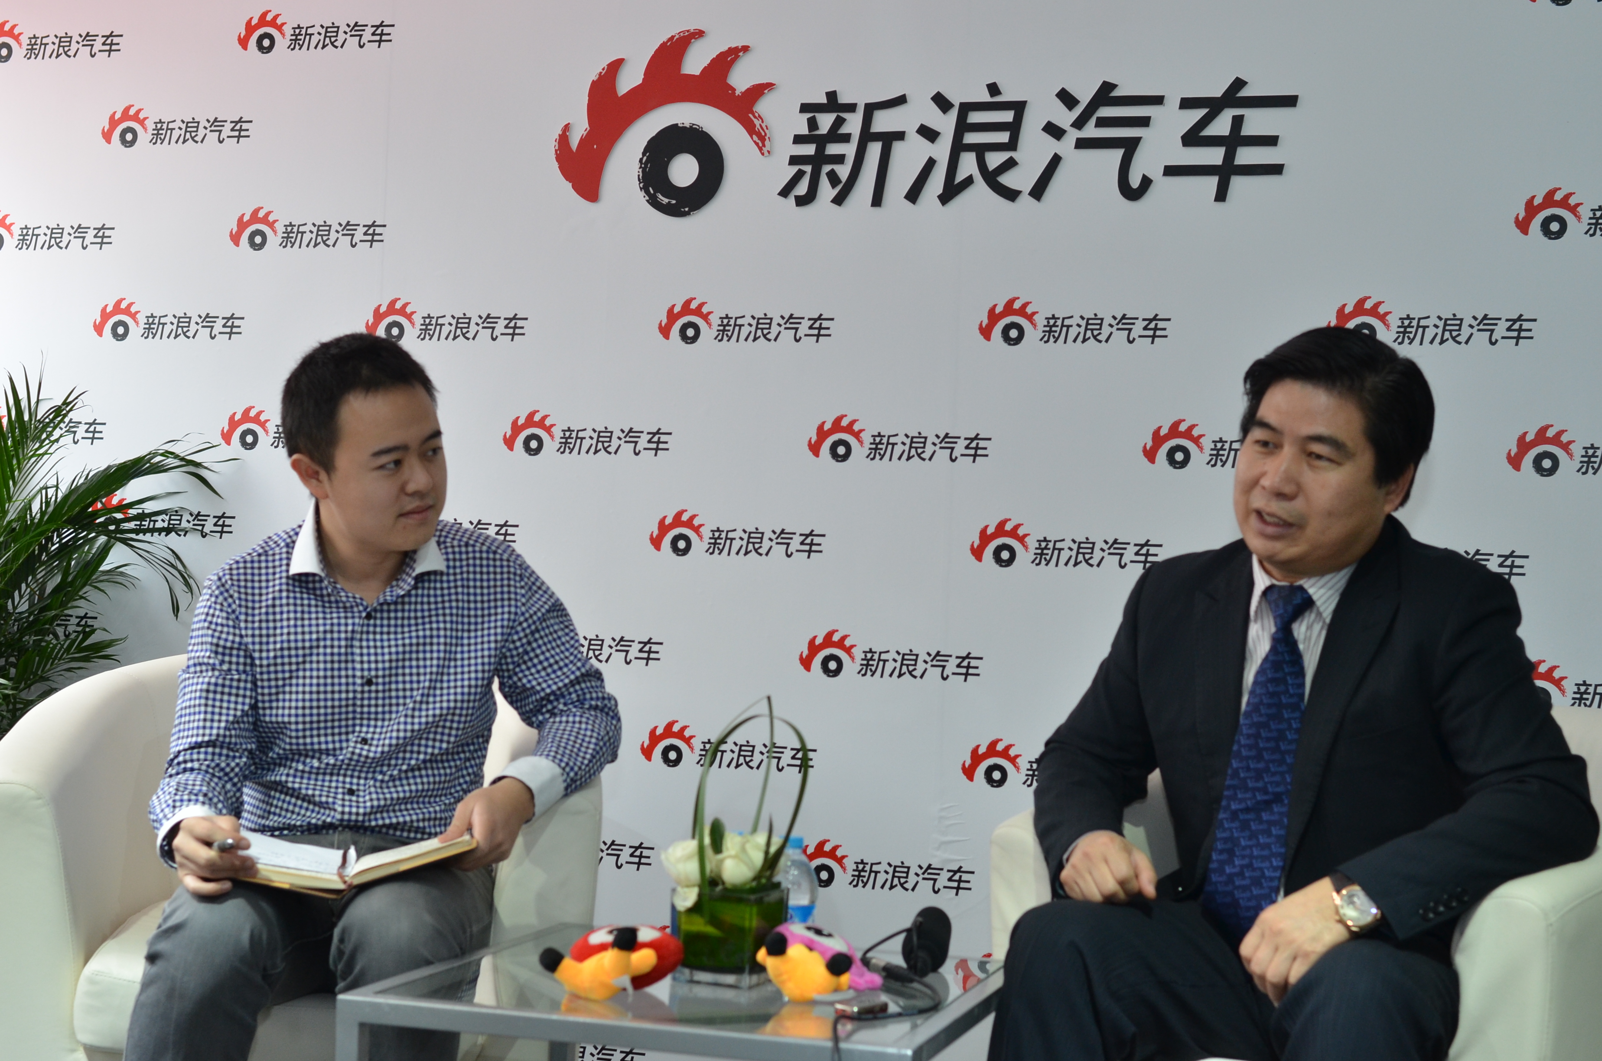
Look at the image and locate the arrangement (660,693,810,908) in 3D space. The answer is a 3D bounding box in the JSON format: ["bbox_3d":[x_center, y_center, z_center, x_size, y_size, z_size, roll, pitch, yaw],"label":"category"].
[{"bbox_3d":[-0.077,0.308,2.653,0.170,0.240,0.145,2,-2,0],"label":"arrangement"}]

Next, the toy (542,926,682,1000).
[{"bbox_3d":[-0.212,0.471,2.563,0.156,0.066,0.122,2,10,0],"label":"toy"}]

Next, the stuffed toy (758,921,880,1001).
[{"bbox_3d":[0.019,0.480,2.589,0.128,0.068,0.118,1,12,25],"label":"stuffed toy"}]

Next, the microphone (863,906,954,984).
[{"bbox_3d":[0.128,0.484,2.722,0.105,0.084,0.075,2,-2,0],"label":"microphone"}]

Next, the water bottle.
[{"bbox_3d":[-0.011,0.442,2.743,0.064,0.158,0.064,2,-2,0],"label":"water bottle"}]

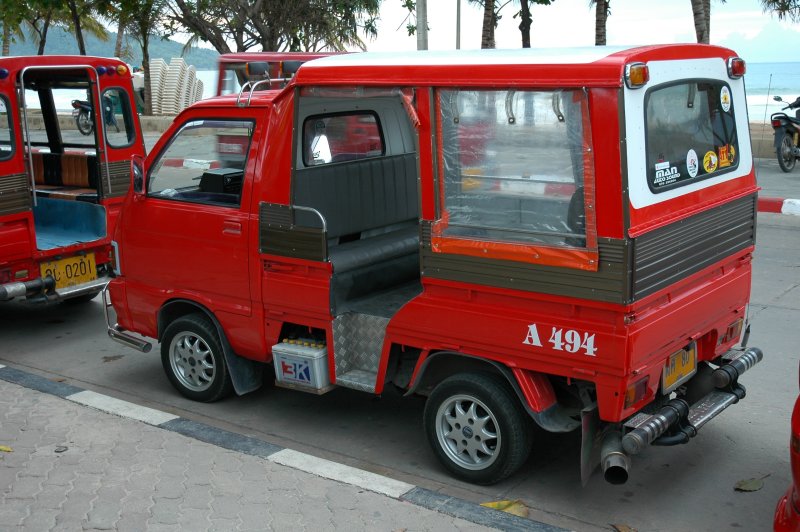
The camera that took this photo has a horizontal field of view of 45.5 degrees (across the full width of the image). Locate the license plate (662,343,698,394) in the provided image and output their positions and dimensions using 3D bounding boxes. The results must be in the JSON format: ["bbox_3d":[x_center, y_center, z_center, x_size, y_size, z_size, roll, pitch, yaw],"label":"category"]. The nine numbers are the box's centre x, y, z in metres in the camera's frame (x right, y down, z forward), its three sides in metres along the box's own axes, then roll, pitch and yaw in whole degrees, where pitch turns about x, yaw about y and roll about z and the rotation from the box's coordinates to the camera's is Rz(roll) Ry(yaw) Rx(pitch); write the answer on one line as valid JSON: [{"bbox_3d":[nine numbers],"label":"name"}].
[{"bbox_3d":[1.211,0.445,4.123,0.015,0.155,0.370,8,15,36],"label":"license plate"}]

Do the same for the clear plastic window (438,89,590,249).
[{"bbox_3d":[0.447,-0.397,3.843,0.700,0.625,0.020,8,10,37],"label":"clear plastic window"}]

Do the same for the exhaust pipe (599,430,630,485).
[{"bbox_3d":[0.896,0.787,3.970,0.120,0.120,0.270,2,26,10],"label":"exhaust pipe"}]

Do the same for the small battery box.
[{"bbox_3d":[-0.481,0.490,4.844,0.265,0.208,0.170,6,14,29],"label":"small battery box"}]

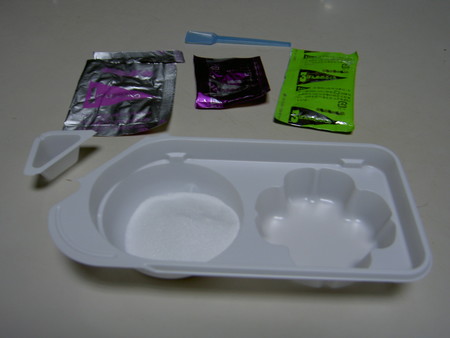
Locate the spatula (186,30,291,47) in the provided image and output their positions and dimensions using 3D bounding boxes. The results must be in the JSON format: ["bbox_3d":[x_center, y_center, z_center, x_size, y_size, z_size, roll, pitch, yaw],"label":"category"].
[{"bbox_3d":[0.010,-0.095,0.326,0.077,0.004,0.013,5,43,6],"label":"spatula"}]

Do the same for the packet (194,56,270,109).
[{"bbox_3d":[0.004,-0.055,0.279,0.046,0.010,0.052,-1,43,-1],"label":"packet"}]

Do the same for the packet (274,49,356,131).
[{"bbox_3d":[0.060,-0.053,0.280,0.046,0.006,0.088,9,44,9],"label":"packet"}]

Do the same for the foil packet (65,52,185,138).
[{"bbox_3d":[-0.059,-0.050,0.275,0.064,0.009,0.087,-1,43,-1],"label":"foil packet"}]

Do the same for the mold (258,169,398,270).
[{"bbox_3d":[0.041,0.026,0.187,0.057,0.018,0.056,1,43,1],"label":"mold"}]

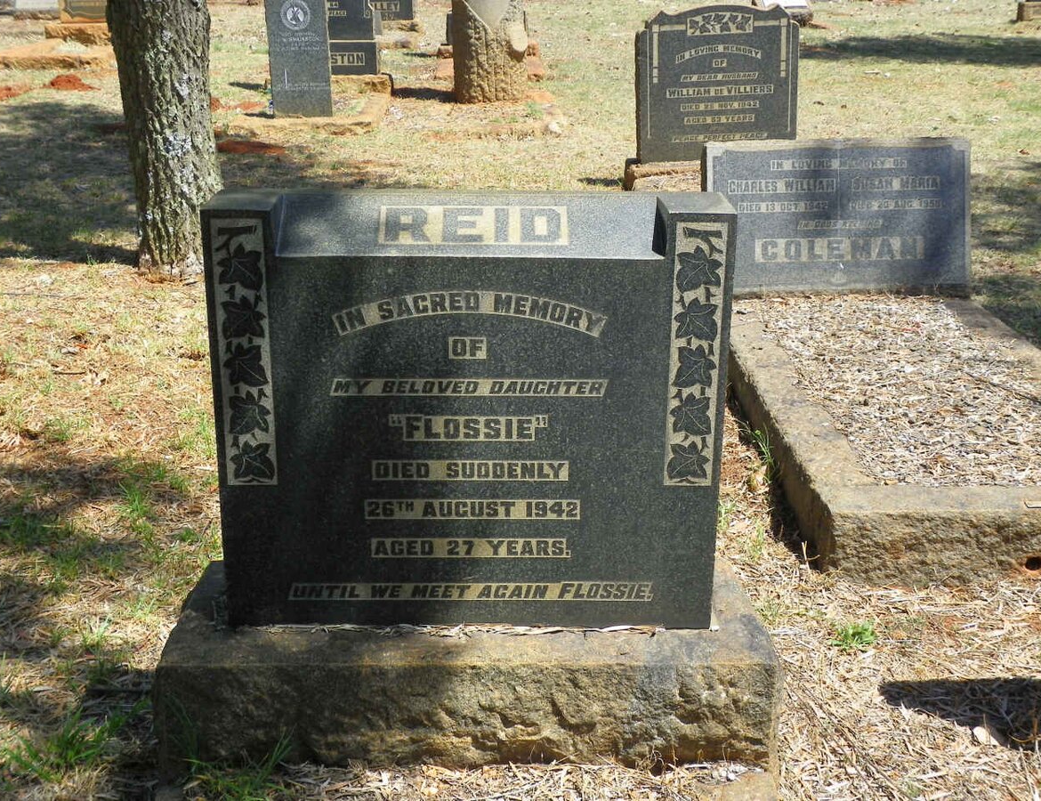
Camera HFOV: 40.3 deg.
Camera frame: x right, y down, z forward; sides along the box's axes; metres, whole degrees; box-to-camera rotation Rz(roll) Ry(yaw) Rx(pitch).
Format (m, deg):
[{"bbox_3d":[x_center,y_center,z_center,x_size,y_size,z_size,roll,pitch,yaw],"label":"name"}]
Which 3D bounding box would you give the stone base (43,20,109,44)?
[{"bbox_3d":[-4.267,-3.787,14.571,1.120,0.180,0.410,2,19,4],"label":"stone base"}]

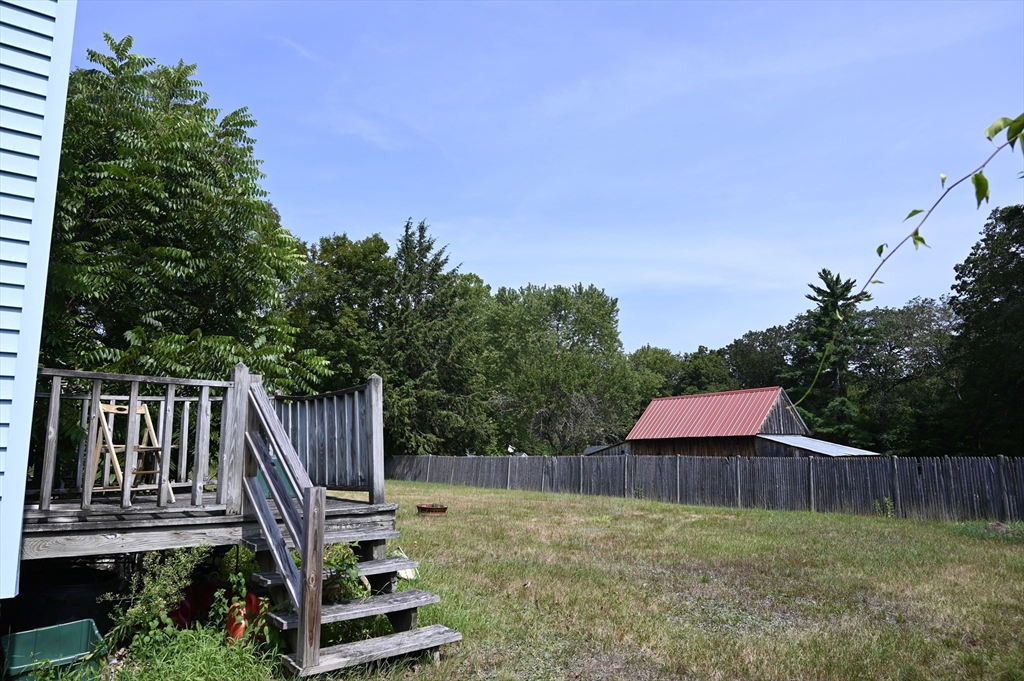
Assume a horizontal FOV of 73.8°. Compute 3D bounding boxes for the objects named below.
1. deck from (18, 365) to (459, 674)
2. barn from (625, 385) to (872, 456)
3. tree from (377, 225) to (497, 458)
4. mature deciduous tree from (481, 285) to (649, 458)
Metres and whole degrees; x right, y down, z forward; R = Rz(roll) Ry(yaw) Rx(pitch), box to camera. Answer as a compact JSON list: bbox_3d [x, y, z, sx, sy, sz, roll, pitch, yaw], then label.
[{"bbox_3d":[-2.263,1.155,5.018,2.325,1.851,3.483,7,-12,-38],"label":"deck"},{"bbox_3d":[9.290,4.150,27.328,3.760,4.270,9.262,7,-12,-37],"label":"barn"},{"bbox_3d":[-4.695,0.557,42.457,7.200,16.468,7.200,0,-9,0],"label":"tree"},{"bbox_3d":[3.473,2.840,47.144,10.800,13.338,10.800,0,-9,0],"label":"mature deciduous tree"}]

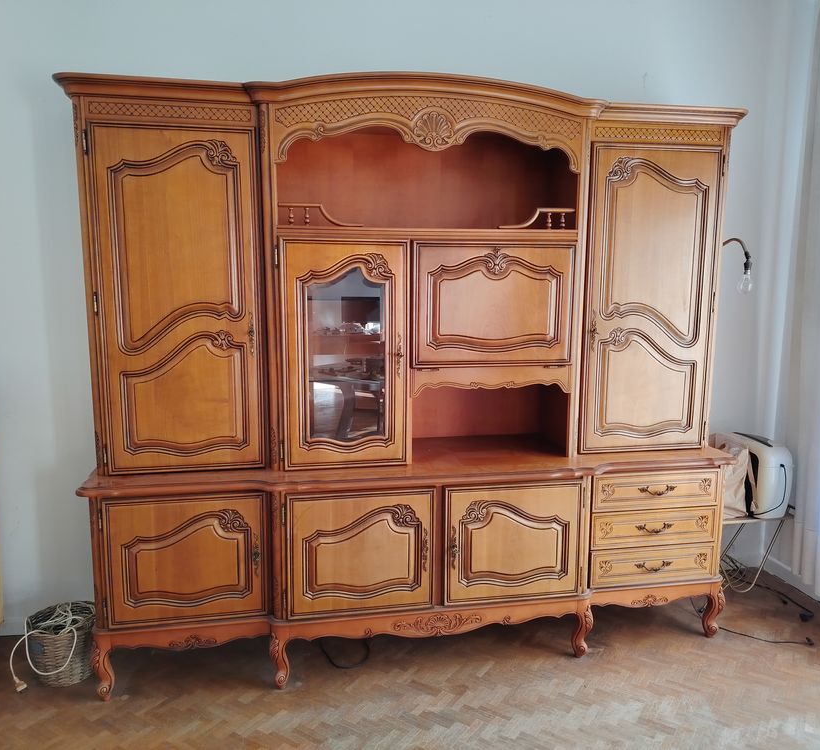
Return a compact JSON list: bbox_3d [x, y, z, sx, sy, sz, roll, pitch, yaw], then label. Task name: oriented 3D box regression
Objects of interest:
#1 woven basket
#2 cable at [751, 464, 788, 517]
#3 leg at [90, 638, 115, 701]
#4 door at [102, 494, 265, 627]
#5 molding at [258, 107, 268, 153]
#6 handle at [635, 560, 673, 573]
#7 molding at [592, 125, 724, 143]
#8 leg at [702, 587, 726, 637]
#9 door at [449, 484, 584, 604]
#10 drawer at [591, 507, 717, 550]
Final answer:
[{"bbox_3d":[-1.355,1.040,2.686,0.251,0.220,0.251,-1,9,-11],"label":"woven basket"},{"bbox_3d":[1.718,0.551,3.324,0.173,0.241,0.070,-1,8,-11],"label":"cable"},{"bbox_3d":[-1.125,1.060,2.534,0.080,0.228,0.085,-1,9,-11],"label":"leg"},{"bbox_3d":[-0.794,0.658,2.482,0.546,0.456,0.030,-1,8,-11],"label":"door"},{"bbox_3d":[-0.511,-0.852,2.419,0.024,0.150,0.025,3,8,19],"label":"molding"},{"bbox_3d":[1.015,0.798,2.887,0.172,0.048,0.032,-1,9,-11],"label":"handle"},{"bbox_3d":[1.002,-0.974,2.792,0.553,0.051,0.020,-1,9,-11],"label":"molding"},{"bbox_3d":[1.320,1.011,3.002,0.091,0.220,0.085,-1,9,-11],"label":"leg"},{"bbox_3d":[0.405,0.654,2.720,0.557,0.481,0.028,-1,9,-11],"label":"door"},{"bbox_3d":[0.987,0.612,3.058,0.564,0.157,0.380,-1,9,-11],"label":"drawer"}]

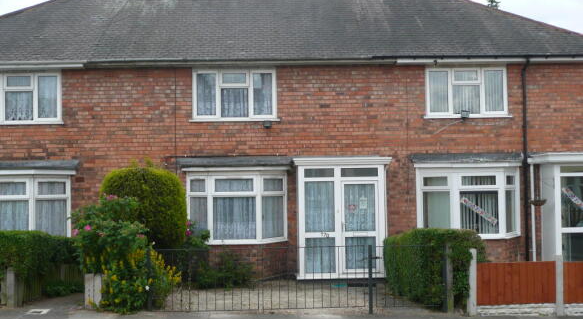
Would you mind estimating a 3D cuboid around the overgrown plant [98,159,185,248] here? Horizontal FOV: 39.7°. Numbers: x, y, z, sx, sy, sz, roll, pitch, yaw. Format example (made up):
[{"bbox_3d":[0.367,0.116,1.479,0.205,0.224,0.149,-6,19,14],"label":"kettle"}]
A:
[{"bbox_3d":[-2.885,1.219,15.775,1.669,2.362,1.550,-1,-2,-2],"label":"overgrown plant"}]

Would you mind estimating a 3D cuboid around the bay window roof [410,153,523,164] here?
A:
[{"bbox_3d":[3.767,-0.021,17.300,2.380,0.220,0.750,-1,-1,-2],"label":"bay window roof"}]

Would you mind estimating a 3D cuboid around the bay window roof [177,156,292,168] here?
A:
[{"bbox_3d":[-1.199,0.042,17.019,2.517,0.275,0.880,-1,-2,-2],"label":"bay window roof"}]

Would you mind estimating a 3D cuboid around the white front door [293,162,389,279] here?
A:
[{"bbox_3d":[1.076,1.226,16.869,1.930,2.513,0.200,-1,-2,-2],"label":"white front door"}]

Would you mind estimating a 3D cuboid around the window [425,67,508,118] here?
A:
[{"bbox_3d":[3.777,-1.432,17.360,1.760,1.070,0.130,-1,-2,-1],"label":"window"}]

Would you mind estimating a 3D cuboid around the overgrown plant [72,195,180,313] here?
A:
[{"bbox_3d":[-2.337,1.313,11.657,1.420,1.620,1.300,-1,-2,-1],"label":"overgrown plant"}]

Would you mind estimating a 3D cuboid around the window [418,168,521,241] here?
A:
[{"bbox_3d":[3.721,0.916,16.941,2.140,1.470,0.650,-1,-2,-1],"label":"window"}]

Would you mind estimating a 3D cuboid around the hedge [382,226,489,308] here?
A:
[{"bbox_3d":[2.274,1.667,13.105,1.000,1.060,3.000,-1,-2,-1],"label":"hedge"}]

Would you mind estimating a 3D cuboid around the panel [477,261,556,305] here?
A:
[{"bbox_3d":[3.419,1.883,12.277,1.228,0.635,0.050,-1,-2,-2],"label":"panel"}]

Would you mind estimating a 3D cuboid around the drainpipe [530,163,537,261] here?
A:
[{"bbox_3d":[5.285,1.330,17.669,0.080,2.487,0.100,-1,-2,-2],"label":"drainpipe"}]

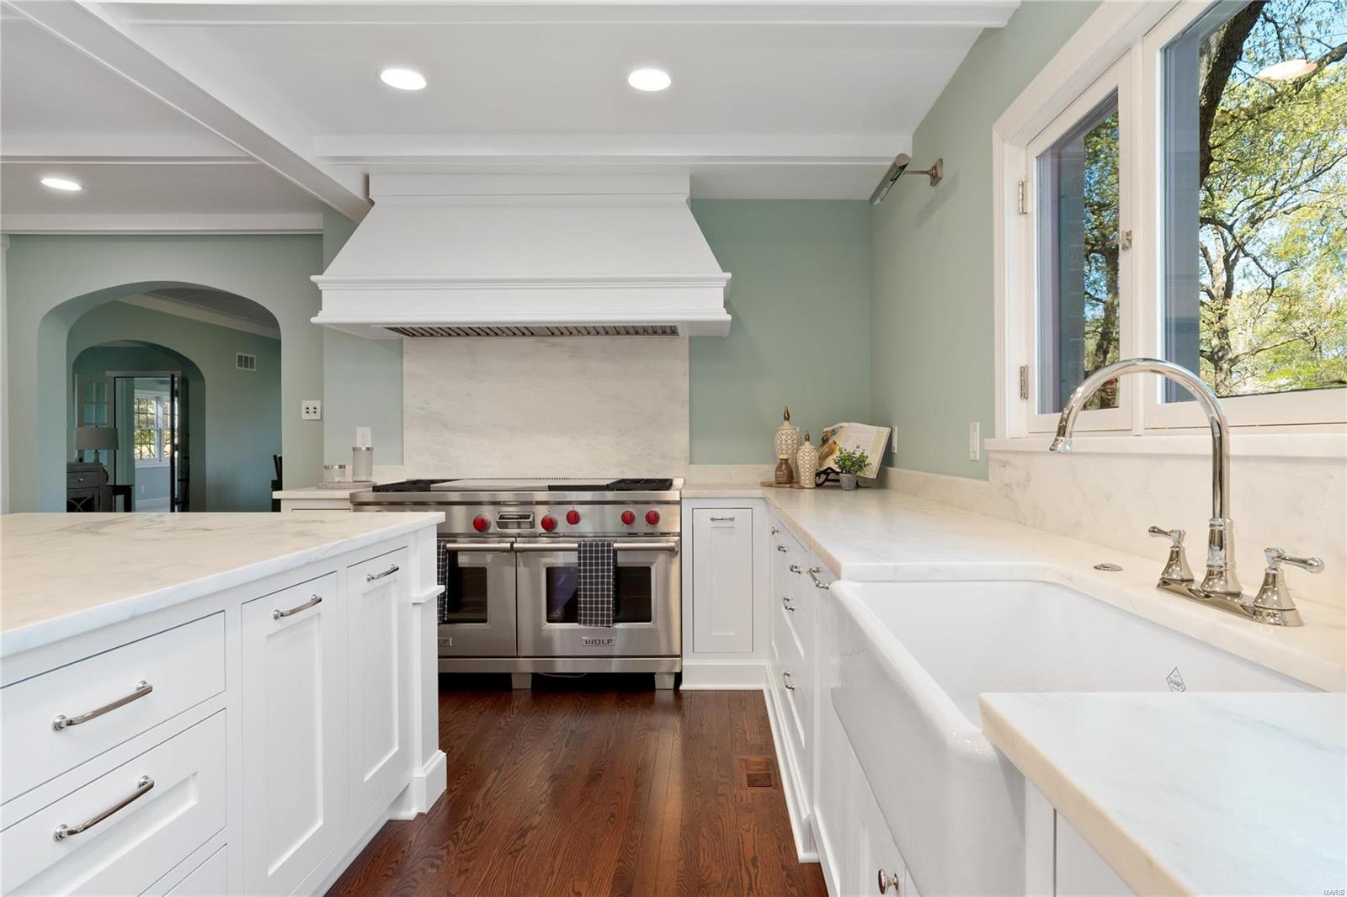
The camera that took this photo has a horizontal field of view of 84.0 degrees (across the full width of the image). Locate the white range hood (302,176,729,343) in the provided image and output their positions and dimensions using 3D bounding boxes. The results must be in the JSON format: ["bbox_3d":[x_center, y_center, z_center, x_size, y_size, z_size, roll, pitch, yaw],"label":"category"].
[{"bbox_3d":[-0.717,-0.983,3.835,2.000,0.757,0.530,0,0,2],"label":"white range hood"}]

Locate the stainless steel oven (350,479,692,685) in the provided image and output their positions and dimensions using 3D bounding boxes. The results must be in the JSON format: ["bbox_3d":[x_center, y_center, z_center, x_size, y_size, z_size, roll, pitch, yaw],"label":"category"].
[{"bbox_3d":[-0.712,0.640,3.730,1.520,0.957,0.710,0,0,2],"label":"stainless steel oven"}]

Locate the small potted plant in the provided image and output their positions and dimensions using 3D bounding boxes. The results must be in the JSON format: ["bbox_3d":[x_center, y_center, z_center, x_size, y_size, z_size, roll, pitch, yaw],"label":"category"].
[{"bbox_3d":[0.824,0.089,3.455,0.165,0.206,0.155,0,0,2],"label":"small potted plant"}]

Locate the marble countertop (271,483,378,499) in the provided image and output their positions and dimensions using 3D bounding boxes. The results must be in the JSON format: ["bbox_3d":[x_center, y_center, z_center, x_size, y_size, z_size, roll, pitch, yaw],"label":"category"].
[{"bbox_3d":[-1.672,0.216,3.795,0.370,0.032,0.635,0,0,2],"label":"marble countertop"}]

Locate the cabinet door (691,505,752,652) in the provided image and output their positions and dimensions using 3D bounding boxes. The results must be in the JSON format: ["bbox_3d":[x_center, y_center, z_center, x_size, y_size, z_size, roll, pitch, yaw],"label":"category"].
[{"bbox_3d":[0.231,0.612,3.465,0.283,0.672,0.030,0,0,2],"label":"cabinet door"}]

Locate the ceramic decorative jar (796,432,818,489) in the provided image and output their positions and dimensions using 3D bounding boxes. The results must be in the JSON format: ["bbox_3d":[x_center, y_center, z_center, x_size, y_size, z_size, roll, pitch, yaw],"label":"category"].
[{"bbox_3d":[0.655,0.053,3.655,0.102,0.278,0.102,0,0,2],"label":"ceramic decorative jar"}]

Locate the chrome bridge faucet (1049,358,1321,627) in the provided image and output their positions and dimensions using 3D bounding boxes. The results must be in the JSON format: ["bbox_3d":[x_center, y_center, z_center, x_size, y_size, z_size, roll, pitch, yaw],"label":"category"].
[{"bbox_3d":[0.655,0.040,1.030,0.270,0.333,0.350,0,0,3],"label":"chrome bridge faucet"}]

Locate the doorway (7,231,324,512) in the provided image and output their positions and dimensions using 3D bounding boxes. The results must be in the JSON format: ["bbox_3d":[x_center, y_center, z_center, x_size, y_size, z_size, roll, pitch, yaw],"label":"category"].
[{"bbox_3d":[-2.999,-0.076,4.520,1.880,2.399,0.200,0,0,1],"label":"doorway"}]

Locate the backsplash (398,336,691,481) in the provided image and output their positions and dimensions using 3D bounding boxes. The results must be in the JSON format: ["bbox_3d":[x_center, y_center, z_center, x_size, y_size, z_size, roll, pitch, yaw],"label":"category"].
[{"bbox_3d":[-0.693,-0.214,4.090,1.565,0.788,0.022,0,0,2],"label":"backsplash"}]

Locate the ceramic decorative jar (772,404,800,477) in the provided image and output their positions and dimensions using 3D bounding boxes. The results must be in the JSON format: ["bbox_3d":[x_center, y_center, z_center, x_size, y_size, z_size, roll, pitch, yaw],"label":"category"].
[{"bbox_3d":[0.590,-0.022,3.880,0.138,0.402,0.138,0,0,2],"label":"ceramic decorative jar"}]

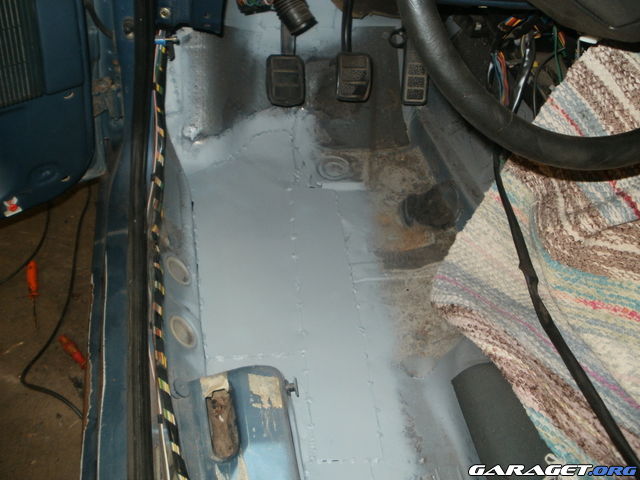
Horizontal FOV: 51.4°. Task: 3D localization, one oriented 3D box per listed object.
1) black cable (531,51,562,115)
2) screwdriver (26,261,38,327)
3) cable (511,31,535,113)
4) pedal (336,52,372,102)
[{"bbox_3d":[0.306,-0.212,0.900,0.042,0.085,0.020,-1,28,17],"label":"black cable"},{"bbox_3d":[-0.581,0.105,1.346,0.024,0.024,0.154,-14,63,-7],"label":"screwdriver"},{"bbox_3d":[0.268,-0.219,0.870,0.022,0.104,0.020,12,28,14],"label":"cable"},{"bbox_3d":[0.060,-0.283,1.160,0.061,0.084,0.025,0,19,0],"label":"pedal"}]

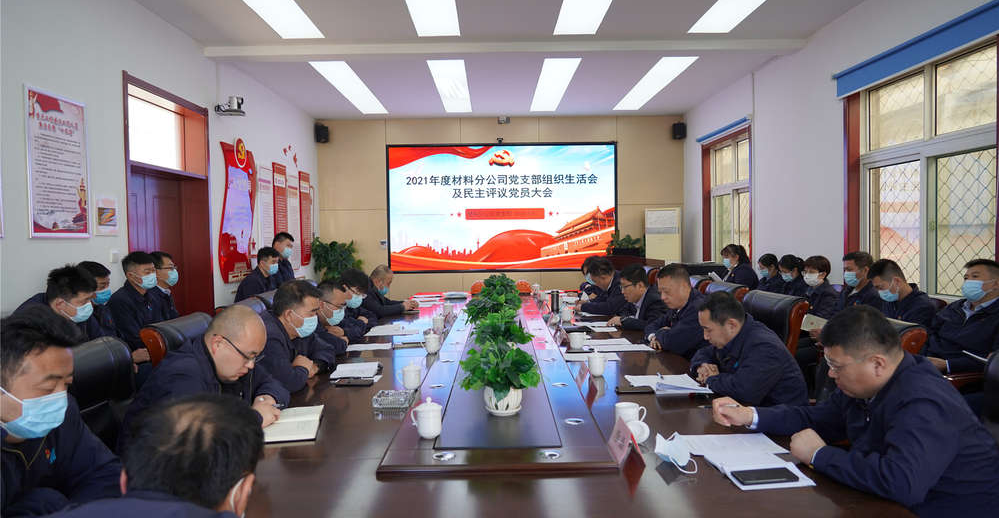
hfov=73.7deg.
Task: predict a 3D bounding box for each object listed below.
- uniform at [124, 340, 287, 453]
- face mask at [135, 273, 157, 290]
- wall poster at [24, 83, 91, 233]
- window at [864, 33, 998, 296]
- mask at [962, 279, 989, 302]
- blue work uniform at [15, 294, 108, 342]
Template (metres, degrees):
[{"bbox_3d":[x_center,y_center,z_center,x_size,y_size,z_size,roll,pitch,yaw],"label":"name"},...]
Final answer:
[{"bbox_3d":[-1.055,0.556,2.369,0.510,0.600,0.560,-1,2,-6],"label":"uniform"},{"bbox_3d":[-2.333,0.148,4.363,0.090,0.120,0.140,-1,2,8],"label":"face mask"},{"bbox_3d":[-2.811,-0.587,4.274,0.025,0.900,0.582,-1,2,0],"label":"wall poster"},{"bbox_3d":[3.124,-0.600,4.923,0.140,1.680,1.660,-1,2,-1],"label":"window"},{"bbox_3d":[2.659,0.177,3.696,0.090,0.120,0.140,-1,2,-9],"label":"mask"},{"bbox_3d":[-1.972,0.487,2.990,0.550,0.640,0.520,-1,2,0],"label":"blue work uniform"}]

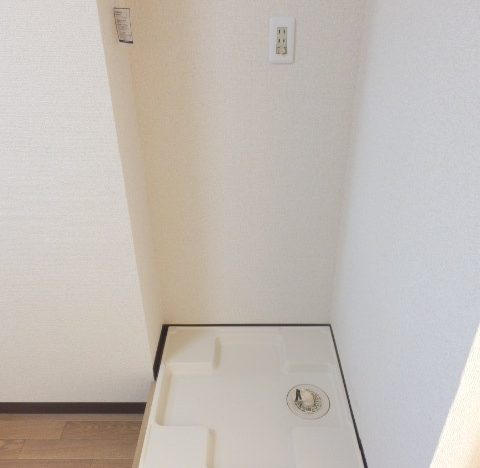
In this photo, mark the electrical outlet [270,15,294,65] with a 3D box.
[{"bbox_3d":[0.119,-0.543,1.249,0.071,0.120,0.012,0,29,1],"label":"electrical outlet"}]

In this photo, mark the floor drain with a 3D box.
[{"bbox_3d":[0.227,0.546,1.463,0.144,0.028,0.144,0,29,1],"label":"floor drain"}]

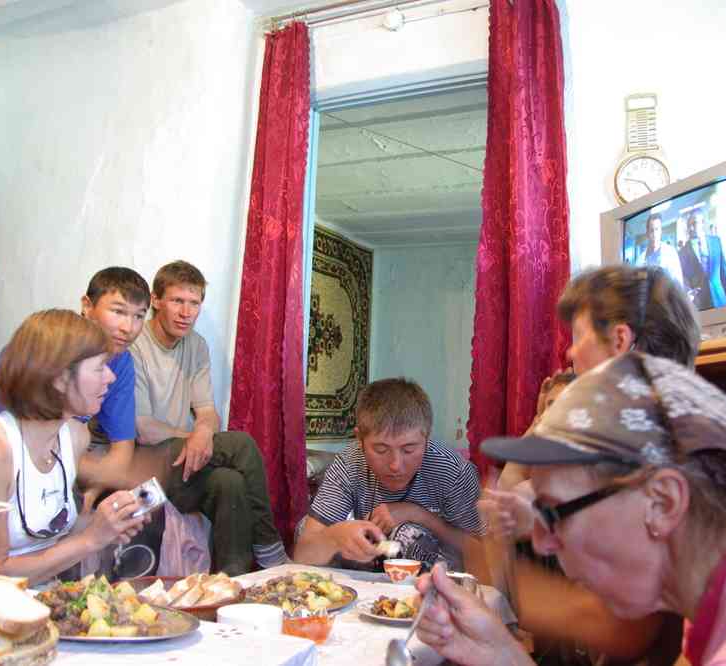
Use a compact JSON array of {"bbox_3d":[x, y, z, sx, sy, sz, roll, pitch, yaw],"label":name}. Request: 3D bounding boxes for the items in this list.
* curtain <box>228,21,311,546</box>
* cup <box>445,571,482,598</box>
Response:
[{"bbox_3d":[-0.341,-0.208,2.902,0.305,2.119,0.130,-2,-8,21],"label":"curtain"},{"bbox_3d":[0.204,0.533,1.573,0.090,0.058,0.090,1,-8,0],"label":"cup"}]

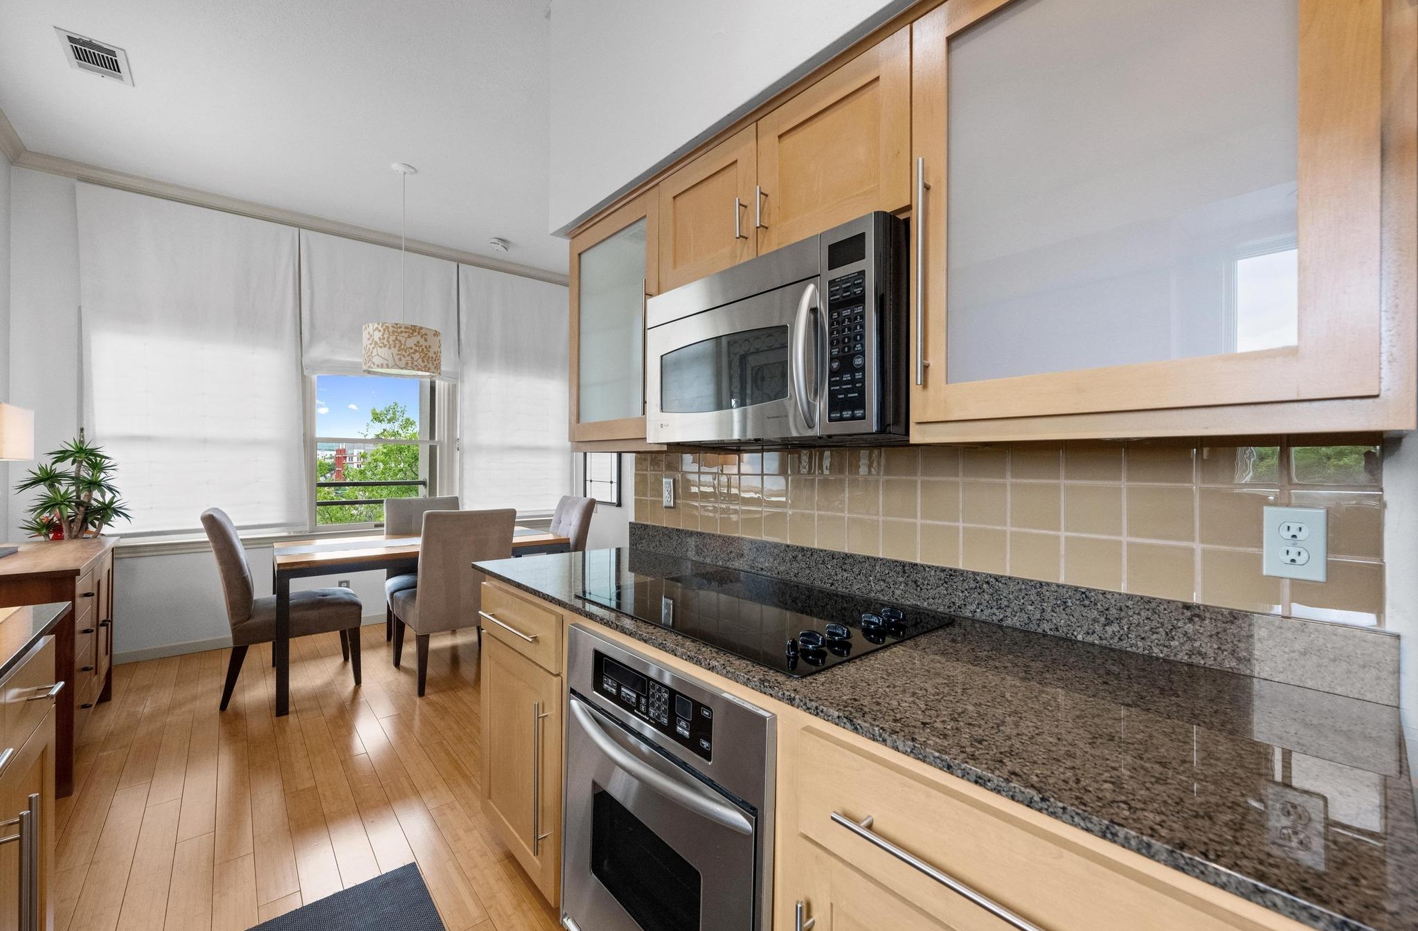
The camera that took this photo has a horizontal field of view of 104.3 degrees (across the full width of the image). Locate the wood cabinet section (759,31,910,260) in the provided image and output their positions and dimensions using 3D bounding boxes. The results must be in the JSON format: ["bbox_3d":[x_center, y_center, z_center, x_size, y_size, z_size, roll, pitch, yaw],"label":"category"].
[{"bbox_3d":[0.364,-0.646,1.257,0.330,0.325,0.385,0,0,-42],"label":"wood cabinet section"}]

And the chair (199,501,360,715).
[{"bbox_3d":[-2.437,0.754,3.183,0.670,1.015,0.500,0,0,-37],"label":"chair"}]

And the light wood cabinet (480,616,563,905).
[{"bbox_3d":[-0.364,0.815,1.903,0.610,0.840,0.610,0,0,-41],"label":"light wood cabinet"}]

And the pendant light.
[{"bbox_3d":[-1.897,-1.209,3.430,0.430,1.273,0.430,0,0,-39],"label":"pendant light"}]

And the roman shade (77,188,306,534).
[{"bbox_3d":[-3.380,-0.637,3.672,1.090,2.150,0.060,0,0,-39],"label":"roman shade"}]

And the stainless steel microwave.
[{"bbox_3d":[0.209,-0.271,1.434,0.400,0.415,0.760,0,0,-41],"label":"stainless steel microwave"}]

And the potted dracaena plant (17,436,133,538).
[{"bbox_3d":[-3.522,0.130,3.069,0.430,0.610,0.430,0,0,-39],"label":"potted dracaena plant"}]

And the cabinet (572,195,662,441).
[{"bbox_3d":[-0.208,-0.455,1.955,0.335,0.800,0.560,0,0,-41],"label":"cabinet"}]

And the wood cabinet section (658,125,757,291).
[{"bbox_3d":[0.108,-0.647,1.544,0.330,0.325,0.384,0,0,-42],"label":"wood cabinet section"}]

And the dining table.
[{"bbox_3d":[-1.867,0.880,3.645,1.560,0.763,0.920,0,0,-39],"label":"dining table"}]

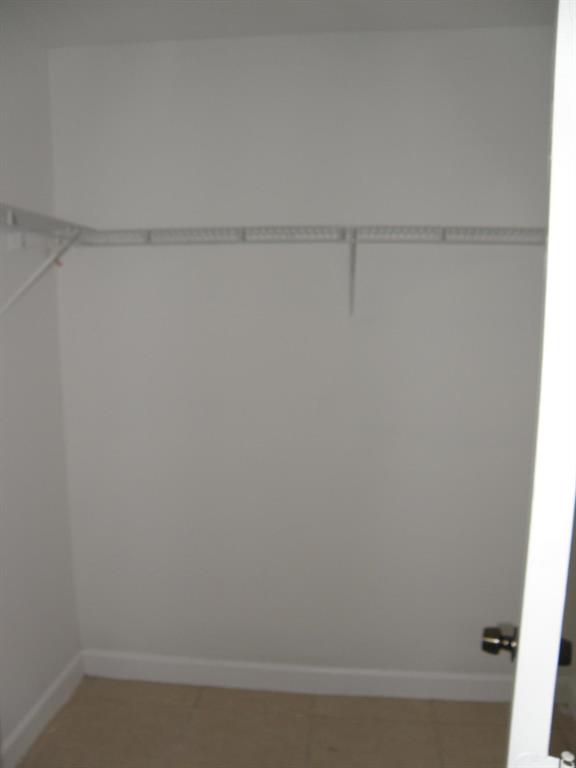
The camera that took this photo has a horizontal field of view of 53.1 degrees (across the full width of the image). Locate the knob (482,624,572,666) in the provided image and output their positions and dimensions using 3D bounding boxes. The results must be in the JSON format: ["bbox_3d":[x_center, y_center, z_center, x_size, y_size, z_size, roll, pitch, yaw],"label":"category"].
[{"bbox_3d":[0.445,0.490,1.077,0.155,0.065,0.065,3,9,21],"label":"knob"}]

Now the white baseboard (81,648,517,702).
[{"bbox_3d":[0.074,1.181,2.307,1.860,0.107,0.018,1,8,6],"label":"white baseboard"}]

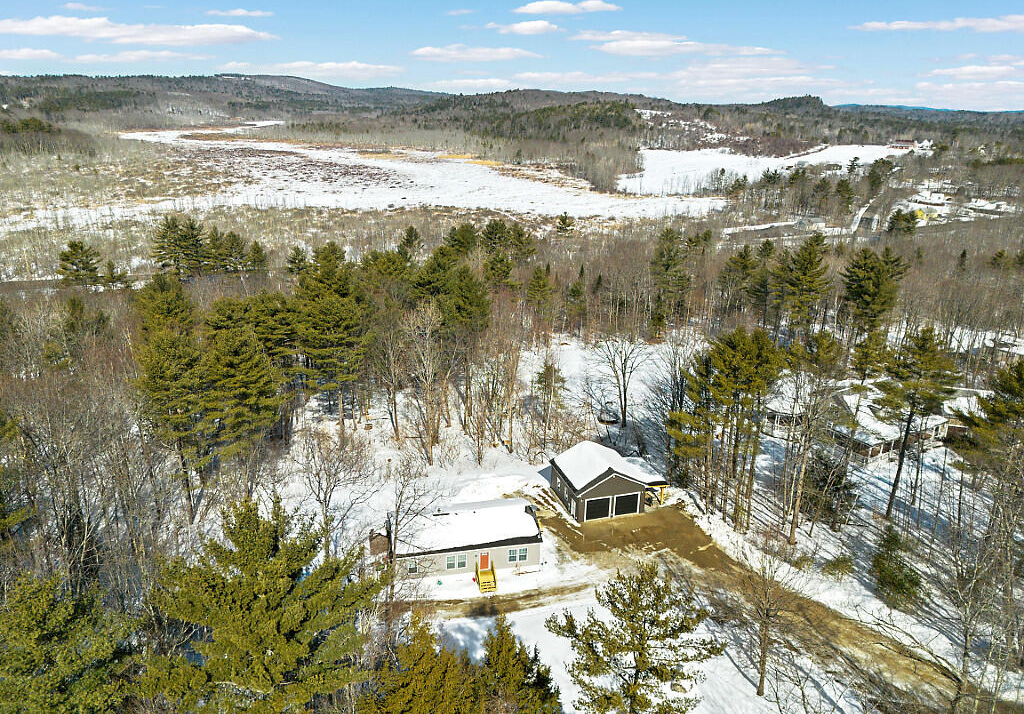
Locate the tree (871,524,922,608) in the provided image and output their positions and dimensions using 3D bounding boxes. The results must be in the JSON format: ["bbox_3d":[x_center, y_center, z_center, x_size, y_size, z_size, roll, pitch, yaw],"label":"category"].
[{"bbox_3d":[36.130,19.610,67.590,4.760,7.910,4.760,0,19,0],"label":"tree"}]

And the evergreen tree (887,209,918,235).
[{"bbox_3d":[171.901,-57.837,310.472,13.990,12.900,13.990,10,21,27],"label":"evergreen tree"}]

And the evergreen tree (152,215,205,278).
[{"bbox_3d":[-96.218,-31.124,202.087,14.800,17.850,14.800,-8,20,-24],"label":"evergreen tree"}]

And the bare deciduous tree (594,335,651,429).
[{"bbox_3d":[16.590,3.800,103.770,8.180,14.240,8.180,3,19,9],"label":"bare deciduous tree"}]

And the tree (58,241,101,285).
[{"bbox_3d":[-126.030,-27.160,206.650,12.520,12.800,12.520,0,19,0],"label":"tree"}]

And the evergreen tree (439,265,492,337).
[{"bbox_3d":[-7.090,-2.410,108.360,7.630,24.000,7.630,0,19,0],"label":"evergreen tree"}]

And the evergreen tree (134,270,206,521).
[{"bbox_3d":[-36.480,5.280,77.280,6.970,28.690,6.970,0,19,0],"label":"evergreen tree"}]

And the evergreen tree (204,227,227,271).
[{"bbox_3d":[-102.100,-36.330,241.580,7.490,15.390,7.490,-8,21,-22],"label":"evergreen tree"}]

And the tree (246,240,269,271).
[{"bbox_3d":[-75.954,-29.710,210.351,6.520,10.090,6.520,-6,19,-19],"label":"tree"}]

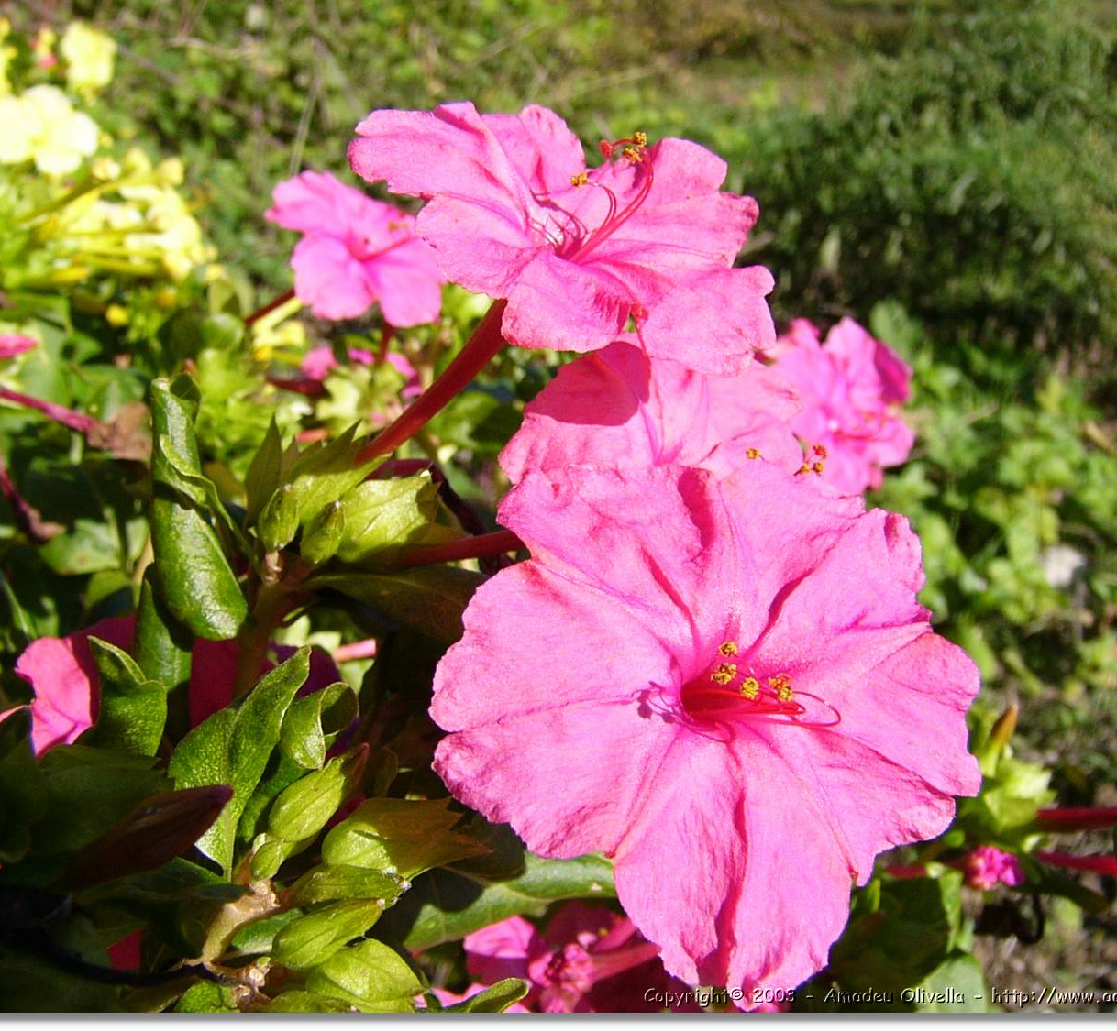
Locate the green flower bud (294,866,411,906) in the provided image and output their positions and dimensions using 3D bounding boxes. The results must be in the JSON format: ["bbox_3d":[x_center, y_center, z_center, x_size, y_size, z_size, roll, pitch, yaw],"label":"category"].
[{"bbox_3d":[-0.023,0.041,0.152,0.013,0.005,0.005,-5,-11,8],"label":"green flower bud"}]

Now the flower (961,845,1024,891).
[{"bbox_3d":[0.070,0.057,0.225,0.010,0.008,0.009,-9,-9,-19],"label":"flower"}]

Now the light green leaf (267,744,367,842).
[{"bbox_3d":[-0.026,0.030,0.152,0.006,0.014,0.006,48,6,8],"label":"light green leaf"}]

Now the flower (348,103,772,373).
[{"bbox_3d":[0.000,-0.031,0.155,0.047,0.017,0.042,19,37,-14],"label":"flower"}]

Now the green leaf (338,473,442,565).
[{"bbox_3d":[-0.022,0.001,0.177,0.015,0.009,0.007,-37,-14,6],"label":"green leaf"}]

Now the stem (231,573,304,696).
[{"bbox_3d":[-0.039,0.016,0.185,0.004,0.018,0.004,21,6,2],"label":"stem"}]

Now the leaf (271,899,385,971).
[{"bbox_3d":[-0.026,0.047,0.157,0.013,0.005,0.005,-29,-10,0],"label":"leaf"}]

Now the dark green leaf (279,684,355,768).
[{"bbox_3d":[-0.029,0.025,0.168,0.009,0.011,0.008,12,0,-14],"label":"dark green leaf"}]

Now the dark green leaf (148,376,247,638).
[{"bbox_3d":[-0.044,-0.001,0.168,0.011,0.032,0.011,-11,6,-6],"label":"dark green leaf"}]

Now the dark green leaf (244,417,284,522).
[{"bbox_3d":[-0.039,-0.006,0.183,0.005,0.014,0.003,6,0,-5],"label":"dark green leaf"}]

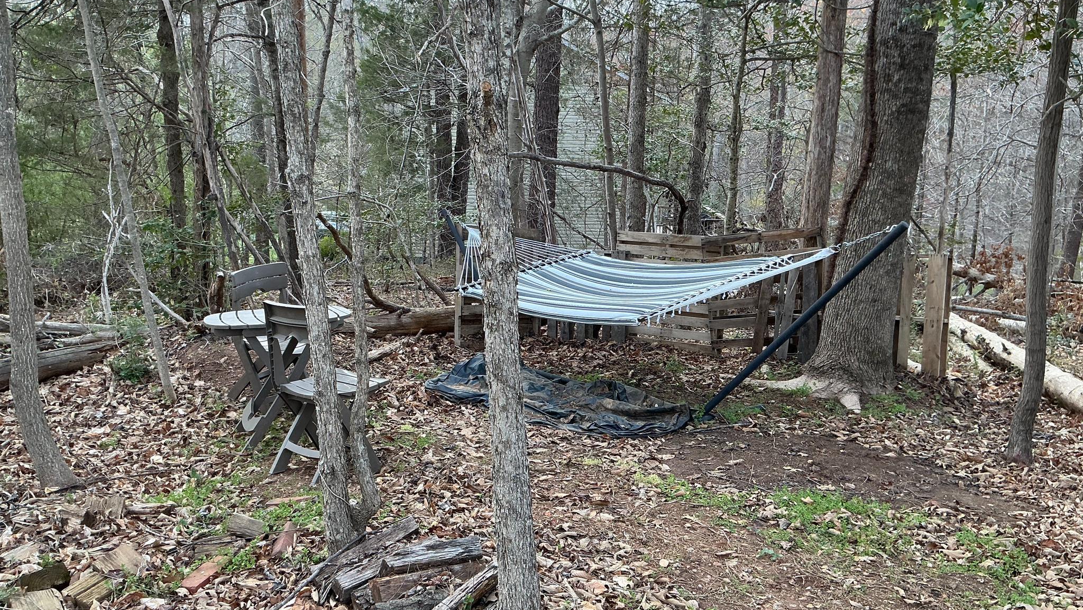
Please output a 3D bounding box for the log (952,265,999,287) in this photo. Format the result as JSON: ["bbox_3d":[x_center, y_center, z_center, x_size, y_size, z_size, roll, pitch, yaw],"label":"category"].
[{"bbox_3d":[5.480,-0.396,11.037,0.950,0.220,0.240,5,9,37],"label":"log"}]

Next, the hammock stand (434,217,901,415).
[{"bbox_3d":[0.440,-0.015,5.864,1.300,1.180,4.200,-5,9,-37],"label":"hammock stand"}]

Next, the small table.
[{"bbox_3d":[-1.340,0.394,4.465,0.720,0.690,0.730,-3,8,-24],"label":"small table"}]

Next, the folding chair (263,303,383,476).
[{"bbox_3d":[-0.980,0.380,4.050,0.430,0.810,0.500,6,9,38],"label":"folding chair"}]

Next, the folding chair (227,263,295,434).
[{"bbox_3d":[-1.610,0.211,5.349,0.500,0.810,0.430,6,9,40],"label":"folding chair"}]

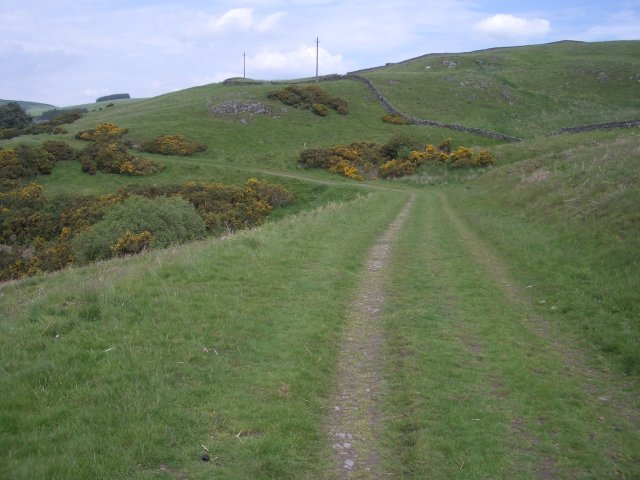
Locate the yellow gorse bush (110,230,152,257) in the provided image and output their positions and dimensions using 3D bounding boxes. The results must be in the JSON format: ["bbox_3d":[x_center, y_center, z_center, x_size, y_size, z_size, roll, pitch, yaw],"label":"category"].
[{"bbox_3d":[-7.282,0.174,25.000,1.650,1.150,1.300,0,7,0],"label":"yellow gorse bush"}]

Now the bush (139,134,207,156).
[{"bbox_3d":[-15.956,-10.223,70.000,7.200,2.300,4.000,0,7,0],"label":"bush"}]

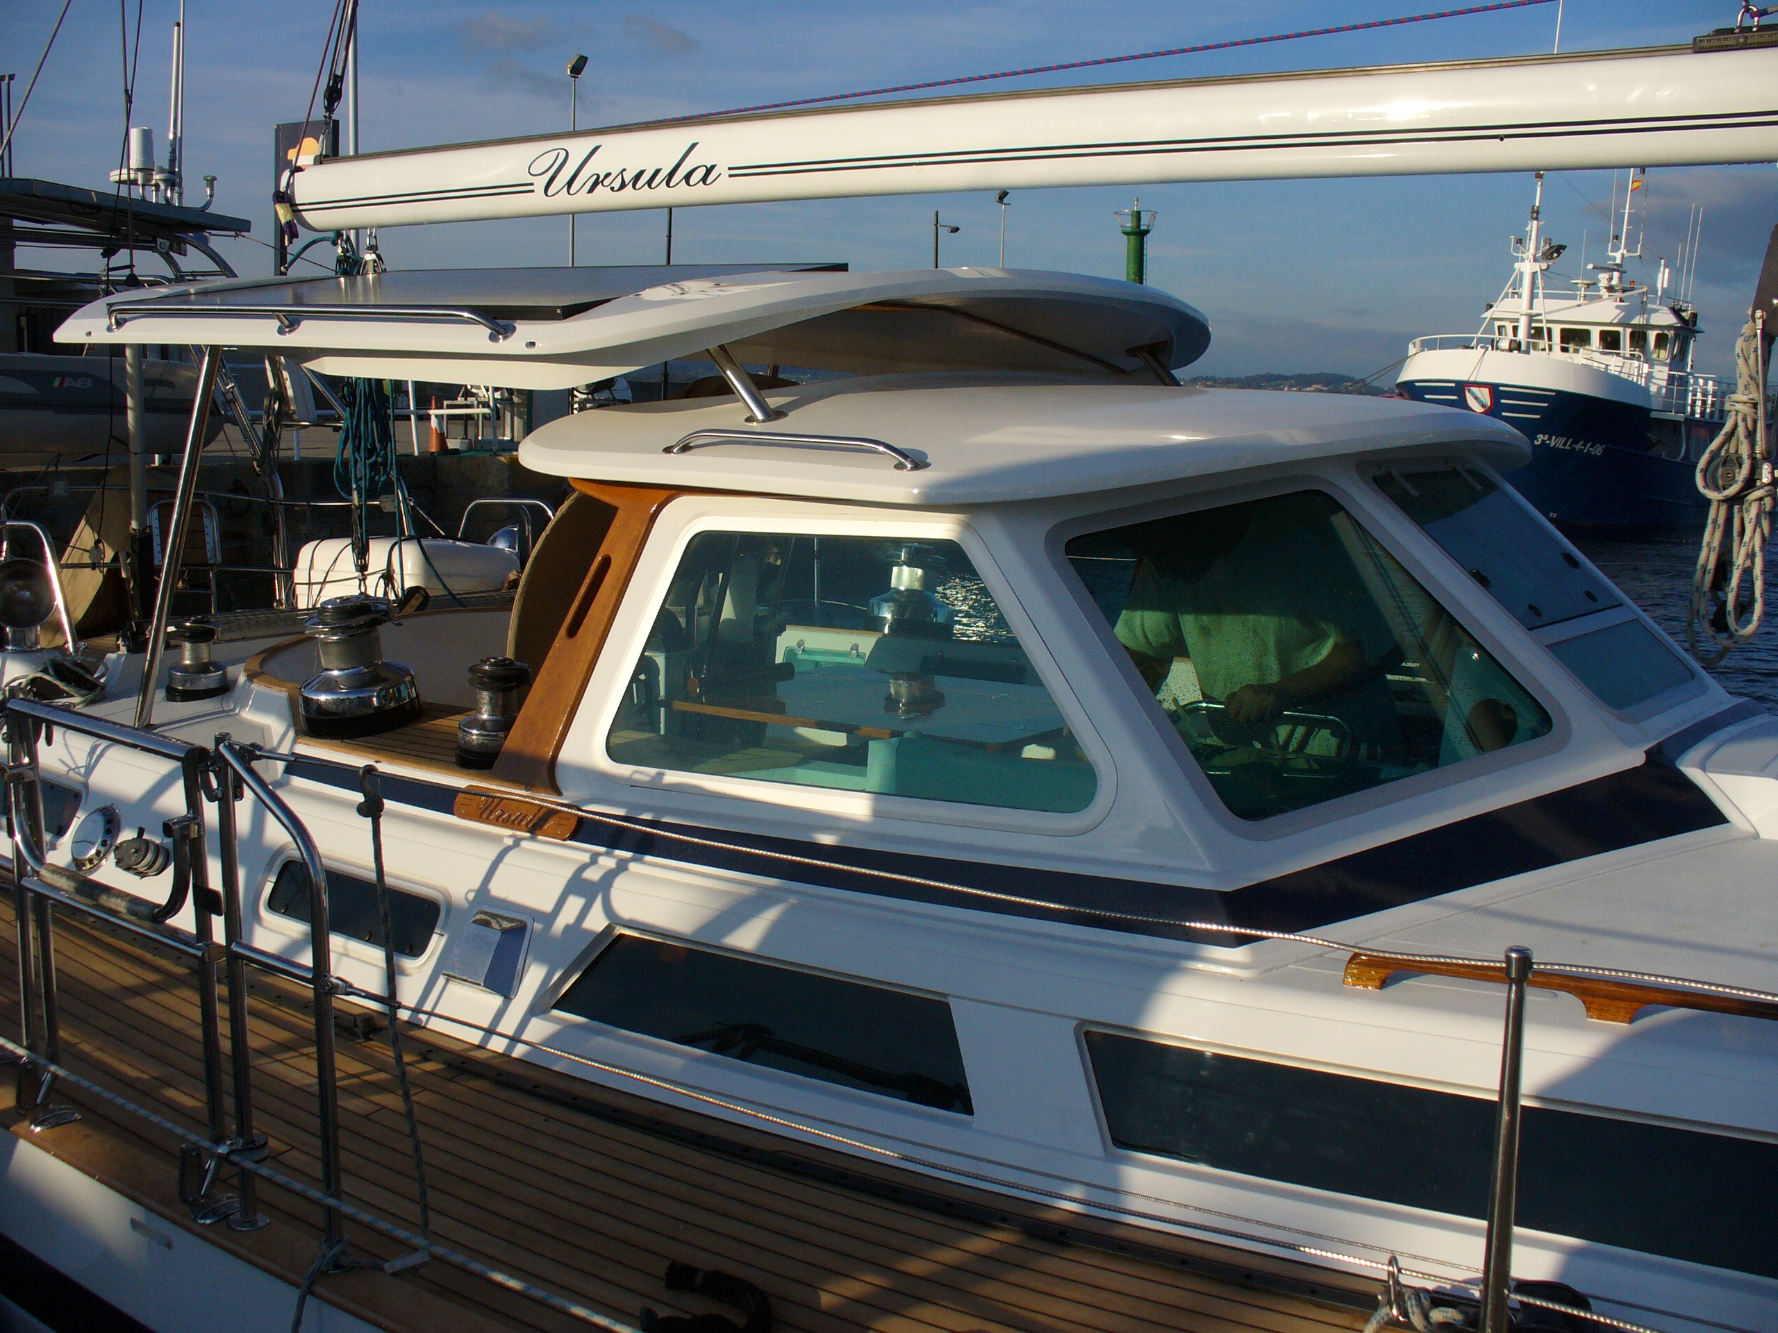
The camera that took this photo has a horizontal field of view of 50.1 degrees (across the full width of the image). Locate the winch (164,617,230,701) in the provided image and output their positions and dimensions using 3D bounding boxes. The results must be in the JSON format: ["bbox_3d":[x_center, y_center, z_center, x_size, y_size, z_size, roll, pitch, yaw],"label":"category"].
[{"bbox_3d":[-1.992,-0.028,5.461,0.188,0.227,0.188,0,9,0],"label":"winch"}]

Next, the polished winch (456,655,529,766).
[{"bbox_3d":[-0.875,0.098,4.240,0.190,0.231,0.190,0,10,0],"label":"polished winch"}]

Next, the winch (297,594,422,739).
[{"bbox_3d":[-1.301,-0.016,4.621,0.293,0.302,0.293,-4,15,1],"label":"winch"}]

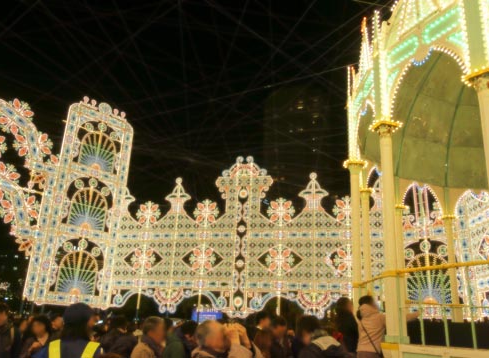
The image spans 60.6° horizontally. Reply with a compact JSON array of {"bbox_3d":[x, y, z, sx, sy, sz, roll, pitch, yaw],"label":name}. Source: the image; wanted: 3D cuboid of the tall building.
[{"bbox_3d":[28.636,13.098,228.199,38.000,127.000,34.000,3,-18,2],"label":"tall building"}]

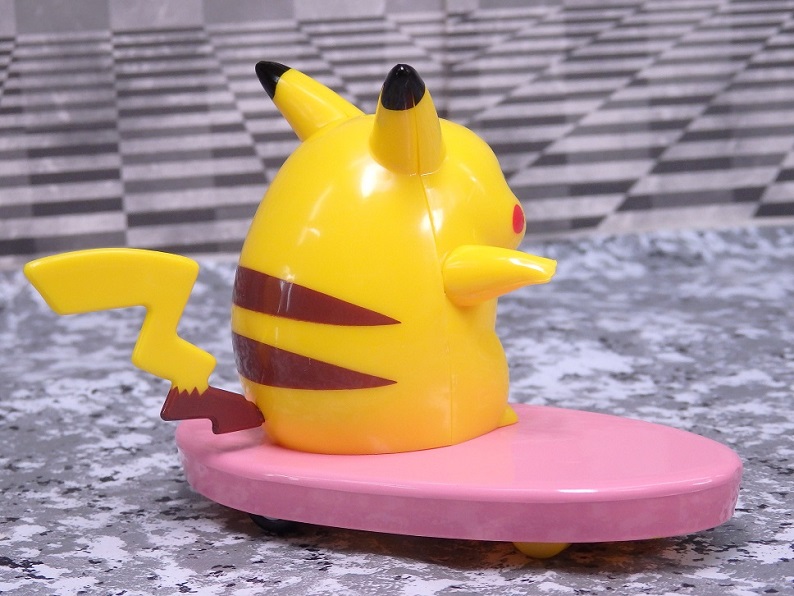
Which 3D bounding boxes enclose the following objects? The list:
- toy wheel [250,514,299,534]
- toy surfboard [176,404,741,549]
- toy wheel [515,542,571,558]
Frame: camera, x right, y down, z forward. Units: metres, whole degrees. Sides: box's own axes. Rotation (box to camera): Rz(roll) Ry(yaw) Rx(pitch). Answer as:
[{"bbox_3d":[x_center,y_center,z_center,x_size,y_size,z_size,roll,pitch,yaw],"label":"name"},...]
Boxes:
[{"bbox_3d":[-0.021,0.036,0.295,0.011,0.011,0.005,3,12,28],"label":"toy wheel"},{"bbox_3d":[0.008,0.030,0.299,0.107,0.009,0.057,3,12,28],"label":"toy surfboard"},{"bbox_3d":[0.024,0.037,0.276,0.011,0.011,0.005,3,12,28],"label":"toy wheel"}]

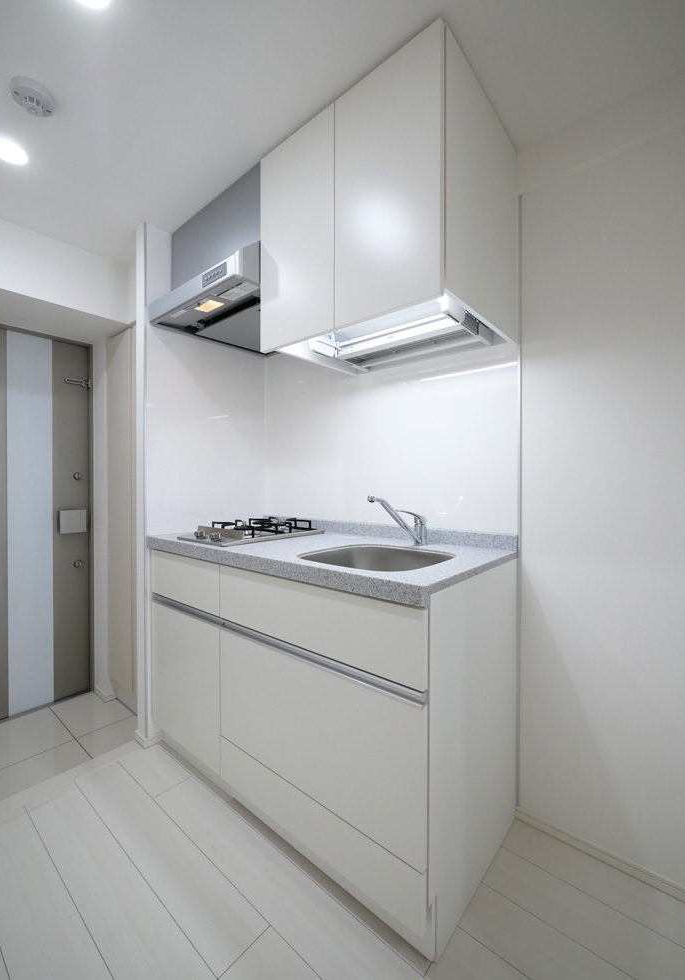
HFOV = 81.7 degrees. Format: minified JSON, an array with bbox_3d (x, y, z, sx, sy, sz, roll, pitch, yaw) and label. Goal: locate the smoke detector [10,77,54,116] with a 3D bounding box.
[{"bbox_3d":[-0.844,-1.061,1.082,0.098,0.037,0.098,0,0,41],"label":"smoke detector"}]

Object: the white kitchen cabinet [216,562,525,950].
[{"bbox_3d":[0.069,0.640,1.300,0.784,0.813,0.577,0,0,41],"label":"white kitchen cabinet"}]

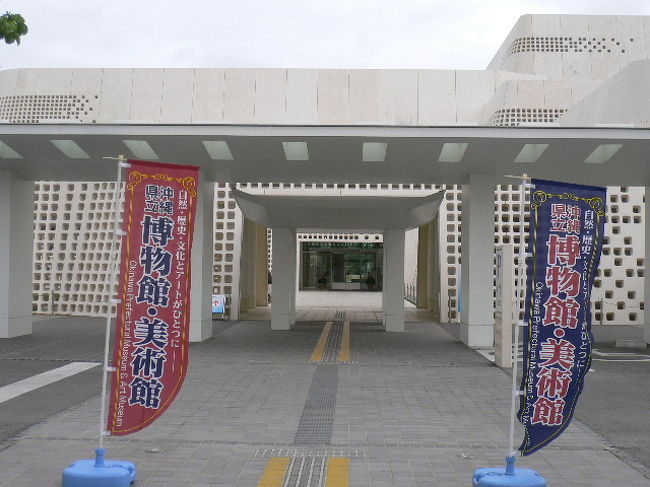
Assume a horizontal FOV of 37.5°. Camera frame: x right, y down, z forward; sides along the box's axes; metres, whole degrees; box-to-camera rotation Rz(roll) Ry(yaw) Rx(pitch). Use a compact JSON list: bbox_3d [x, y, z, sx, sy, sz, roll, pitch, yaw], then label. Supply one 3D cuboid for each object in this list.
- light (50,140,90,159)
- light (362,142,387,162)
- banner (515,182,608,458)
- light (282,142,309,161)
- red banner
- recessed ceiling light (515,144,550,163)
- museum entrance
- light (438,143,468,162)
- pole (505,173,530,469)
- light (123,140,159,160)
[{"bbox_3d":[-4.352,-1.608,16.424,0.390,0.100,1.120,1,-10,2],"label":"light"},{"bbox_3d":[0.847,-1.548,16.276,0.390,0.100,1.120,1,-10,2],"label":"light"},{"bbox_3d":[1.527,0.477,6.130,0.520,1.760,0.090,3,-1,-7],"label":"banner"},{"bbox_3d":[-0.484,-1.563,16.314,0.390,0.100,1.120,1,-10,2],"label":"light"},{"bbox_3d":[-1.092,0.346,6.130,0.520,1.760,0.060,3,-1,3],"label":"red banner"},{"bbox_3d":[3.493,-1.517,16.201,0.390,0.100,1.120,1,-10,2],"label":"recessed ceiling light"},{"bbox_3d":[1.092,1.321,55.000,5.000,2.800,0.800,1,-1,1],"label":"museum entrance"},{"bbox_3d":[2.173,-1.532,16.238,0.390,0.100,1.120,1,-10,2],"label":"light"},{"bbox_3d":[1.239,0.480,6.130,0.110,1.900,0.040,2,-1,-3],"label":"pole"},{"bbox_3d":[-3.129,-1.594,16.389,0.390,0.100,1.120,1,-10,2],"label":"light"}]

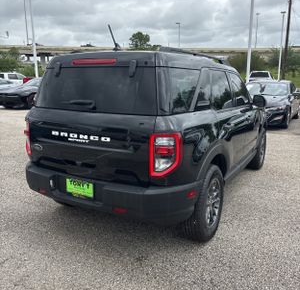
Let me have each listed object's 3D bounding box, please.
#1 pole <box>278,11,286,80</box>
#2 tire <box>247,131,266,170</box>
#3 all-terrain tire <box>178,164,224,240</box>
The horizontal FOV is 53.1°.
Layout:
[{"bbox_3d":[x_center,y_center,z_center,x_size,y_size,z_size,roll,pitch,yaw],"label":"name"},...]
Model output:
[{"bbox_3d":[13.793,-9.613,31.886,0.550,8.470,0.400,5,13,22],"label":"pole"},{"bbox_3d":[1.803,0.037,5.121,0.230,0.725,0.725,7,14,28],"label":"tire"},{"bbox_3d":[0.509,0.521,2.836,0.230,0.725,0.725,7,14,28],"label":"all-terrain tire"}]

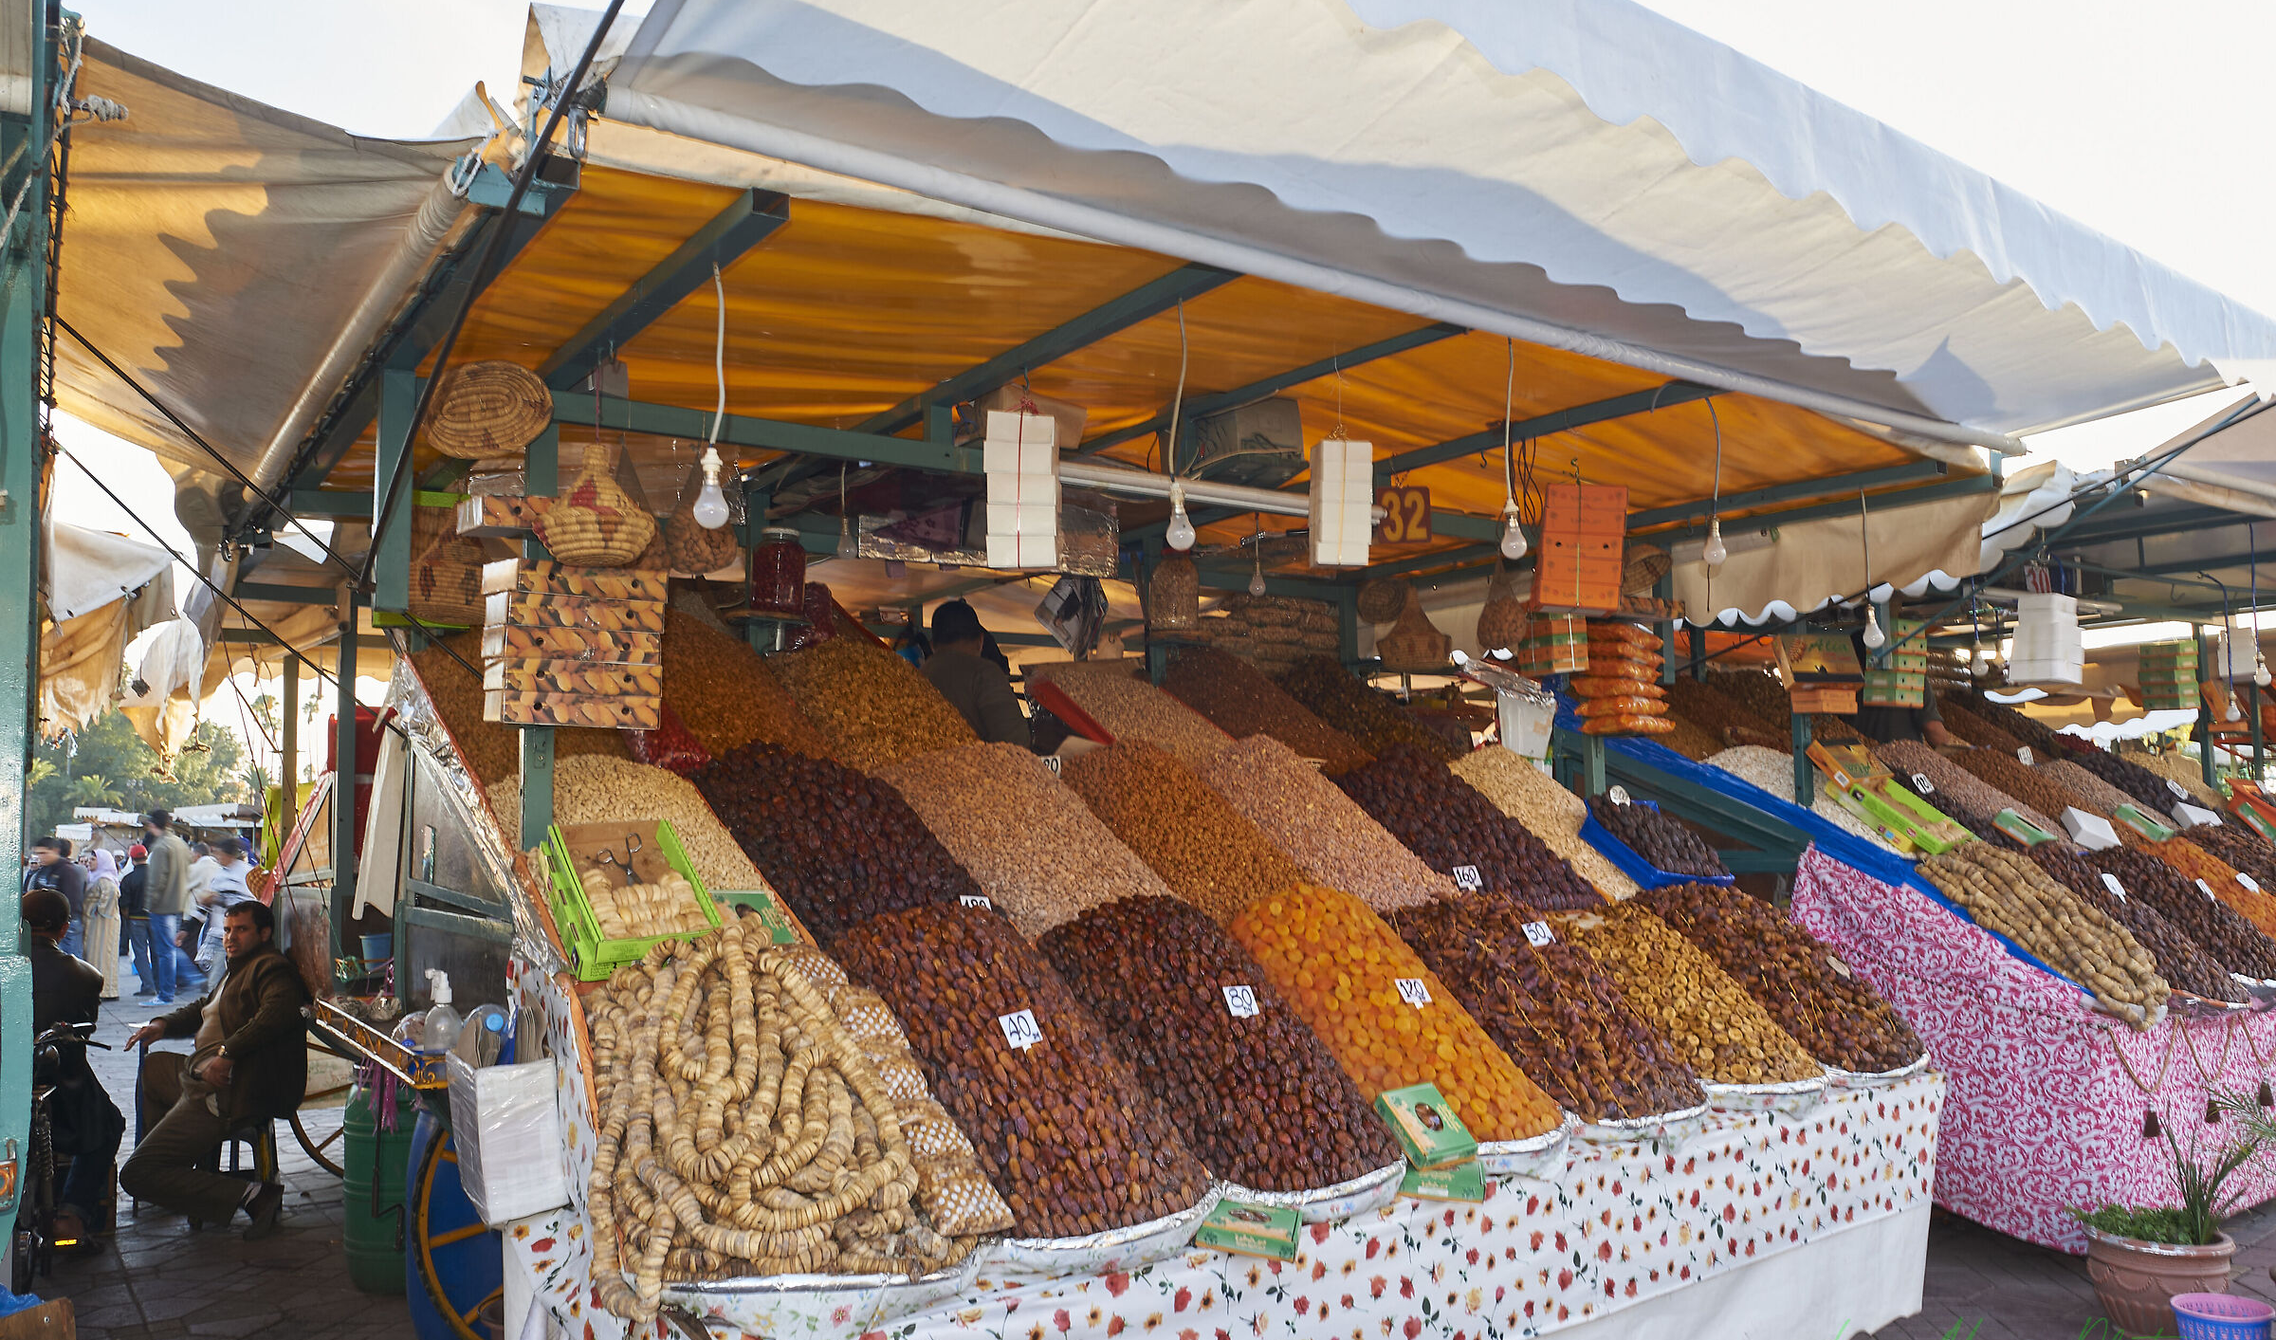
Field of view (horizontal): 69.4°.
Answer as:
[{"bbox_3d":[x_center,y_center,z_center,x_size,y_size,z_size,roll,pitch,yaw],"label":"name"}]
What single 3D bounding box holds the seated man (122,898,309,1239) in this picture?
[{"bbox_3d":[-3.508,1.518,6.250,0.570,1.280,0.740,-4,-6,44],"label":"seated man"}]

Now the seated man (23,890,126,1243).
[{"bbox_3d":[-3.893,1.439,5.950,0.600,1.300,0.750,3,-5,-40],"label":"seated man"}]

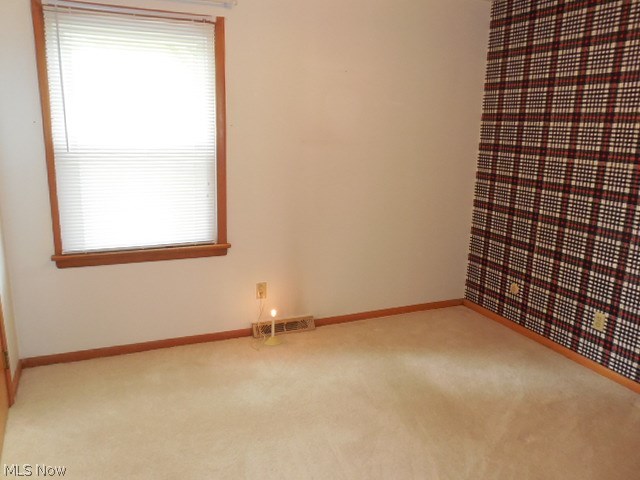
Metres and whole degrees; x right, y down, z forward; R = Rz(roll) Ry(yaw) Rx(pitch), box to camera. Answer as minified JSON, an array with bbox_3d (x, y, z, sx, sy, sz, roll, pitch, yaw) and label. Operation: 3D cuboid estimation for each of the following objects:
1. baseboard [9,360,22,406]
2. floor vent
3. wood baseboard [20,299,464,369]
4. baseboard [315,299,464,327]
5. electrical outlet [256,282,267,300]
[{"bbox_3d":[-1.704,0.792,2.691,0.018,0.061,0.410,-5,14,-26],"label":"baseboard"},{"bbox_3d":[-0.256,0.629,3.504,0.463,0.090,0.050,-4,14,-23],"label":"floor vent"},{"bbox_3d":[-0.273,0.639,3.519,3.298,0.061,0.016,-4,14,-23],"label":"wood baseboard"},{"bbox_3d":[0.604,0.578,3.885,1.394,0.061,0.016,-4,14,-23],"label":"baseboard"},{"bbox_3d":[-0.410,0.360,3.400,0.071,0.116,0.009,-4,14,-23],"label":"electrical outlet"}]

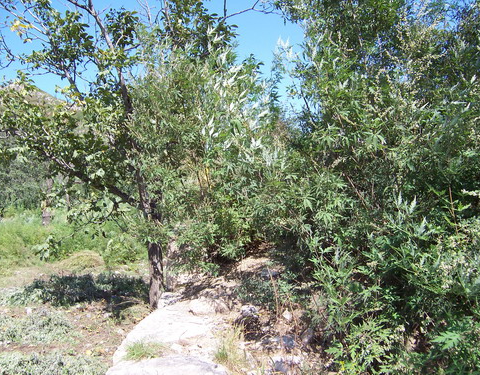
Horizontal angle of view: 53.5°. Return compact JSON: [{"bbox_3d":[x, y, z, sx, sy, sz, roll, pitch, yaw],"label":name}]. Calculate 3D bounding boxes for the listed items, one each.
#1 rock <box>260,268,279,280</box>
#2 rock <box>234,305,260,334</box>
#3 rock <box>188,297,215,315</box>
[{"bbox_3d":[0.429,1.223,6.700,0.280,0.125,0.210,0,2,0],"label":"rock"},{"bbox_3d":[0.076,1.333,4.850,0.260,0.230,0.230,0,2,0],"label":"rock"},{"bbox_3d":[-0.428,1.312,5.300,0.280,0.150,0.240,0,2,0],"label":"rock"}]

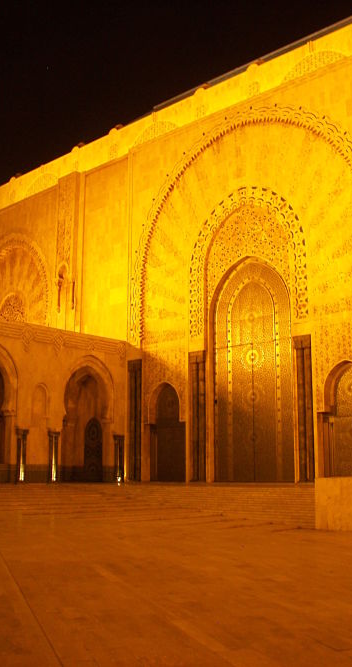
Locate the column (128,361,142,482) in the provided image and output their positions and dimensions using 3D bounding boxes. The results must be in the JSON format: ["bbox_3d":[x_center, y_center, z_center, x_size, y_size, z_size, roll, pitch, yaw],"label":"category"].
[{"bbox_3d":[-2.724,6.515,52.091,1.494,8.993,0.900,-10,-15,41],"label":"column"}]

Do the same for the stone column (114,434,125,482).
[{"bbox_3d":[-4.117,9.097,50.528,0.800,3.441,0.800,-10,-15,41],"label":"stone column"}]

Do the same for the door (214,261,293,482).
[{"bbox_3d":[5.192,2.361,46.258,6.357,14.815,0.500,-10,-15,41],"label":"door"}]

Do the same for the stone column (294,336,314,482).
[{"bbox_3d":[8.065,4.616,42.432,1.477,8.855,0.900,-10,-15,41],"label":"stone column"}]

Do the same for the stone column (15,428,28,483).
[{"bbox_3d":[-9.879,7.806,44.345,0.800,3.429,0.800,-10,-15,41],"label":"stone column"}]

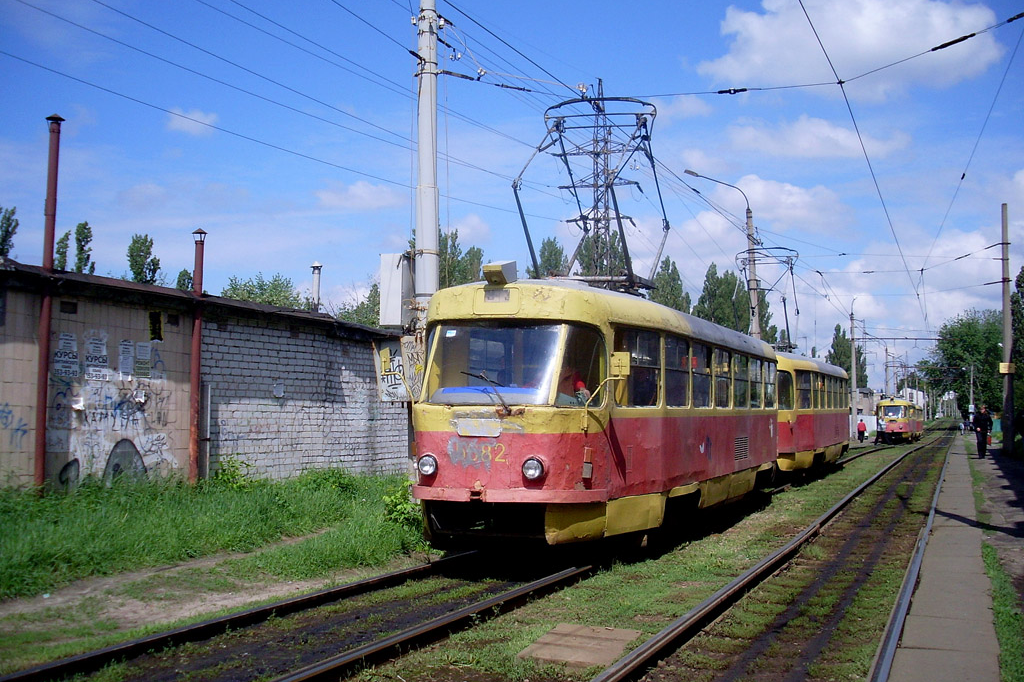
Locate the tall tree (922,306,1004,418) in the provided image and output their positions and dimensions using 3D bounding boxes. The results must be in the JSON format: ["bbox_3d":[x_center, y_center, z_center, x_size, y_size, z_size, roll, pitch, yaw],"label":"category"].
[{"bbox_3d":[52.400,3.500,130.000,10.000,14.400,10.000,-1,-4,21],"label":"tall tree"}]

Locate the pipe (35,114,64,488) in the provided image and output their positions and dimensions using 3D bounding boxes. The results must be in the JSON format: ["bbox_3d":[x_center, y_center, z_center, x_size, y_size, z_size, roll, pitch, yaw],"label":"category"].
[{"bbox_3d":[-5.790,-0.480,14.040,0.240,4.800,0.240,0,-4,21],"label":"pipe"}]

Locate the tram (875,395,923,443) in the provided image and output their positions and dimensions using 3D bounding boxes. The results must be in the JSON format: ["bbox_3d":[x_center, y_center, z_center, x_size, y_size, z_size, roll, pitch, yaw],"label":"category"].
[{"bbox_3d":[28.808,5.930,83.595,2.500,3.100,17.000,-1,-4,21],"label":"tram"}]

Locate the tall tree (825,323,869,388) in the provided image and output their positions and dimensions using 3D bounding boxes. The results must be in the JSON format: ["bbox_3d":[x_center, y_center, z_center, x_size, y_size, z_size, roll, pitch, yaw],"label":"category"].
[{"bbox_3d":[59.500,6.000,200.000,7.500,18.300,7.500,-1,-4,21],"label":"tall tree"}]

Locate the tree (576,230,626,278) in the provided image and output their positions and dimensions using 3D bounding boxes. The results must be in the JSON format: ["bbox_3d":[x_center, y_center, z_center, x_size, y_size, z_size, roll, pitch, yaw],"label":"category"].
[{"bbox_3d":[11.100,-1.900,140.000,6.300,23.900,6.300,-1,-4,21],"label":"tree"}]

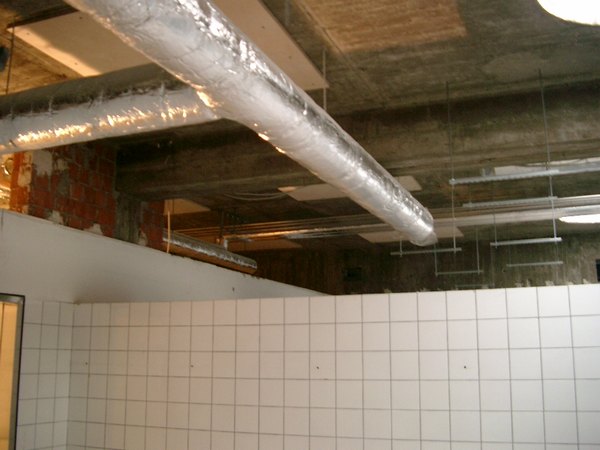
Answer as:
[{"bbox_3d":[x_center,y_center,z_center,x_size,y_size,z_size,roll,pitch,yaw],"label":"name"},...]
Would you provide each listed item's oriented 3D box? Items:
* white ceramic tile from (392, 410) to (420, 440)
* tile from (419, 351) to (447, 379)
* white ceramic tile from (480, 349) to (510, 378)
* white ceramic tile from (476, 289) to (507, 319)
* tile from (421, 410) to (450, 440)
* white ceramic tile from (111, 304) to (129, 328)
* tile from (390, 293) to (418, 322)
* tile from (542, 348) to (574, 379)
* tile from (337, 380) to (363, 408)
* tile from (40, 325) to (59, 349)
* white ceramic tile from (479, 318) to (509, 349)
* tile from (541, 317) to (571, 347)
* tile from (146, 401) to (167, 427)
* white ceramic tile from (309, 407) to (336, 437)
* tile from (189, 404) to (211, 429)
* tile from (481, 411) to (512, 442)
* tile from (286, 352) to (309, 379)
[{"bbox_3d":[0.548,1.032,3.300,0.150,0.150,0.009,-5,-13,21],"label":"white ceramic tile"},{"bbox_3d":[0.685,0.717,3.281,0.150,0.150,0.010,-5,-13,21],"label":"tile"},{"bbox_3d":[0.953,0.684,3.144,0.150,0.150,0.009,-5,-13,21],"label":"white ceramic tile"},{"bbox_3d":[0.958,0.394,3.207,0.150,0.150,0.009,-5,-13,21],"label":"white ceramic tile"},{"bbox_3d":[0.680,1.007,3.220,0.150,0.150,0.010,-5,-13,21],"label":"tile"},{"bbox_3d":[-1.131,0.563,4.033,0.150,0.150,0.008,-5,-13,21],"label":"white ceramic tile"},{"bbox_3d":[0.553,0.439,3.426,0.150,0.150,0.010,-5,-13,21],"label":"tile"},{"bbox_3d":[1.243,0.670,3.095,0.150,0.150,0.010,-5,-13,21],"label":"tile"},{"bbox_3d":[0.264,0.901,3.416,0.150,0.150,0.010,-5,-13,21],"label":"tile"},{"bbox_3d":[-1.546,0.693,3.965,0.008,0.150,0.150,-5,-13,21],"label":"tile"},{"bbox_3d":[0.956,0.540,3.178,0.150,0.150,0.008,-5,-13,21],"label":"white ceramic tile"},{"bbox_3d":[1.248,0.523,3.120,0.150,0.150,0.009,-5,-13,21],"label":"tile"},{"bbox_3d":[-0.862,1.133,3.853,0.150,0.150,0.009,-5,-13,21],"label":"tile"},{"bbox_3d":[0.121,1.050,3.413,0.150,0.150,0.009,-5,-13,21],"label":"white ceramic tile"},{"bbox_3d":[-0.578,1.113,3.721,0.150,0.150,0.010,-5,-13,21],"label":"tile"},{"bbox_3d":[0.948,0.972,3.092,0.150,0.150,0.008,-5,-13,21],"label":"tile"},{"bbox_3d":[-0.017,0.772,3.526,0.150,0.150,0.008,-5,-13,21],"label":"tile"}]

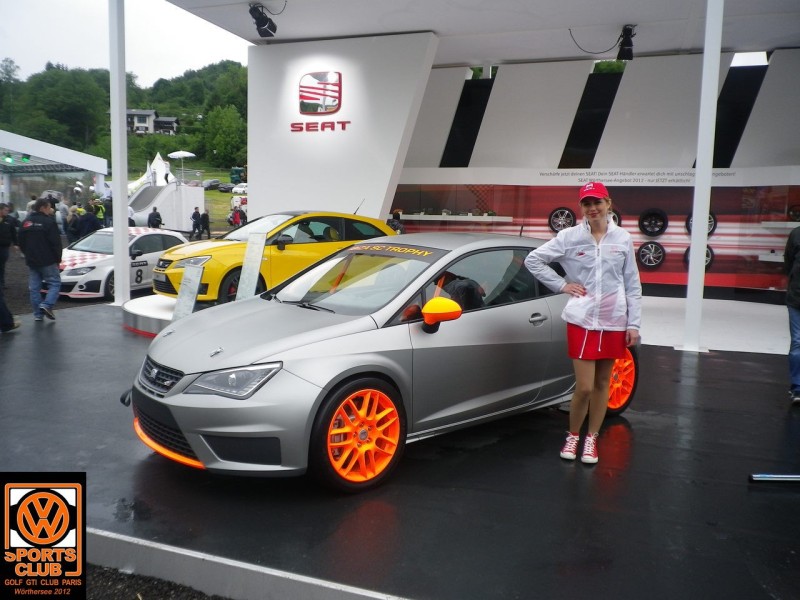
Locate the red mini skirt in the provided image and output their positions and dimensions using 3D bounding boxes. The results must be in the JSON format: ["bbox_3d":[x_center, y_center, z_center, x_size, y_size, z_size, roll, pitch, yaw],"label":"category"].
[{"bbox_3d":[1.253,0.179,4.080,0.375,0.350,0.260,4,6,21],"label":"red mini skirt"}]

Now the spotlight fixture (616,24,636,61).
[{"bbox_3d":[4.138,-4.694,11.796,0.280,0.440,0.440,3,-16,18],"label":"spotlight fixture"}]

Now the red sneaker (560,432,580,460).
[{"bbox_3d":[1.107,0.919,4.165,0.100,0.132,0.270,4,6,23],"label":"red sneaker"}]

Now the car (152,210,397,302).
[{"bbox_3d":[-1.567,-0.640,9.802,4.029,1.440,1.750,-3,7,-36],"label":"car"}]

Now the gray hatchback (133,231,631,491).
[{"bbox_3d":[0.172,0.197,4.785,4.029,1.400,1.760,-4,8,-40],"label":"gray hatchback"}]

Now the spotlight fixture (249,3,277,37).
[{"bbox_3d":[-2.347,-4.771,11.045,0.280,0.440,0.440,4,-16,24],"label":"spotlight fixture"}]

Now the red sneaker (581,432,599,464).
[{"bbox_3d":[1.216,0.928,4.105,0.100,0.132,0.270,3,6,19],"label":"red sneaker"}]

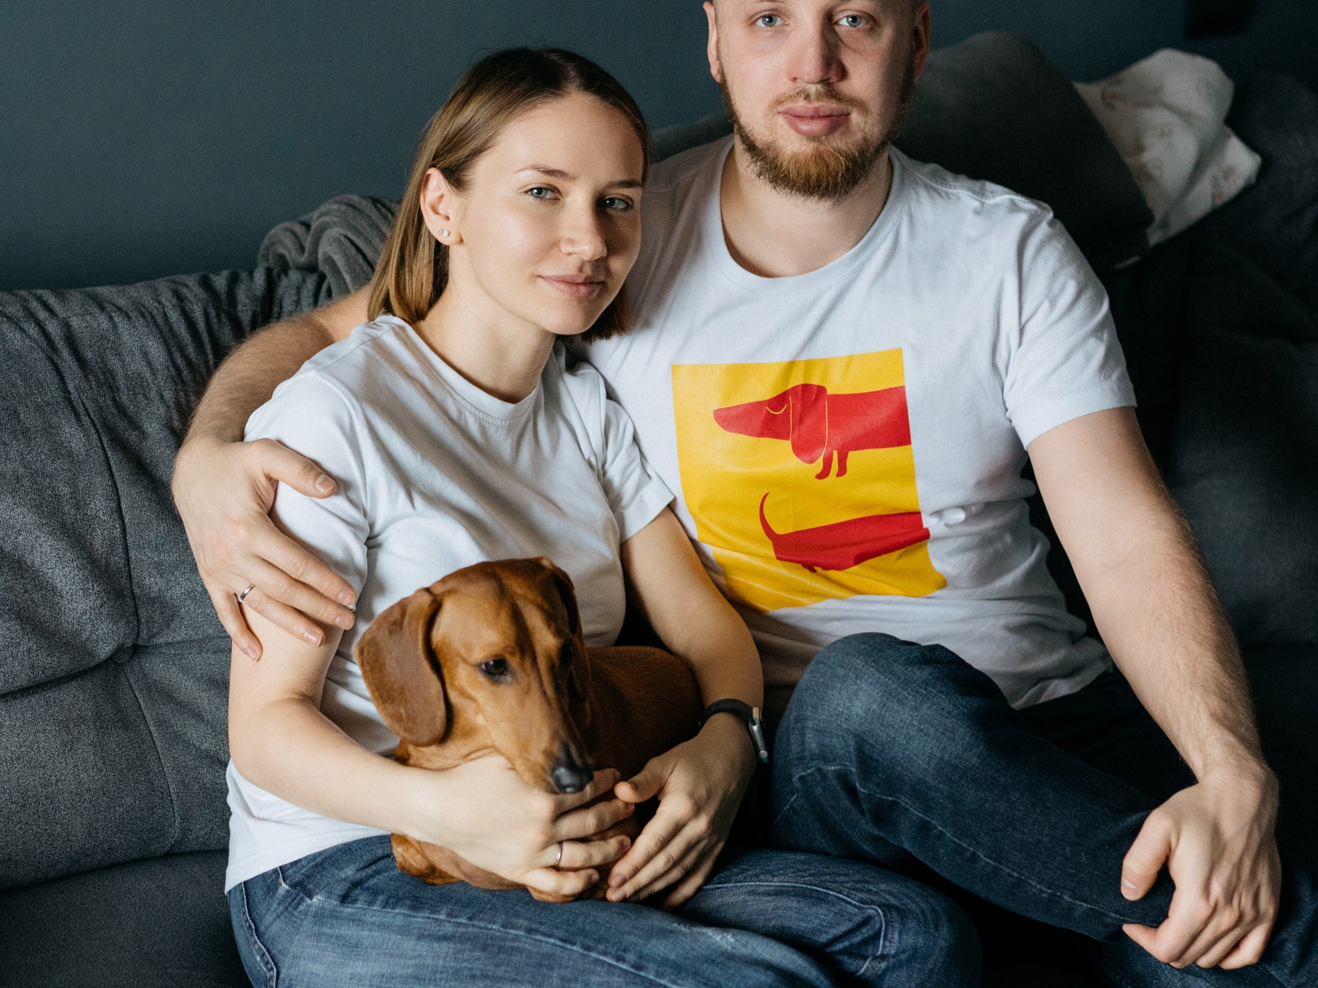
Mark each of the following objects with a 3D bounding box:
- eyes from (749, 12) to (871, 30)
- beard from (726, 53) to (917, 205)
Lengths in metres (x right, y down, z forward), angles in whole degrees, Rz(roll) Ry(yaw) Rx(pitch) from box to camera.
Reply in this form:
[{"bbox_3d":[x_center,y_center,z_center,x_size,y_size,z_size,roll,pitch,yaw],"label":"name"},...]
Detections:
[{"bbox_3d":[0.115,-0.358,2.286,0.091,0.014,0.022,0,10,3],"label":"eyes"},{"bbox_3d":[0.123,-0.282,2.320,0.152,0.110,0.110,0,10,3],"label":"beard"}]

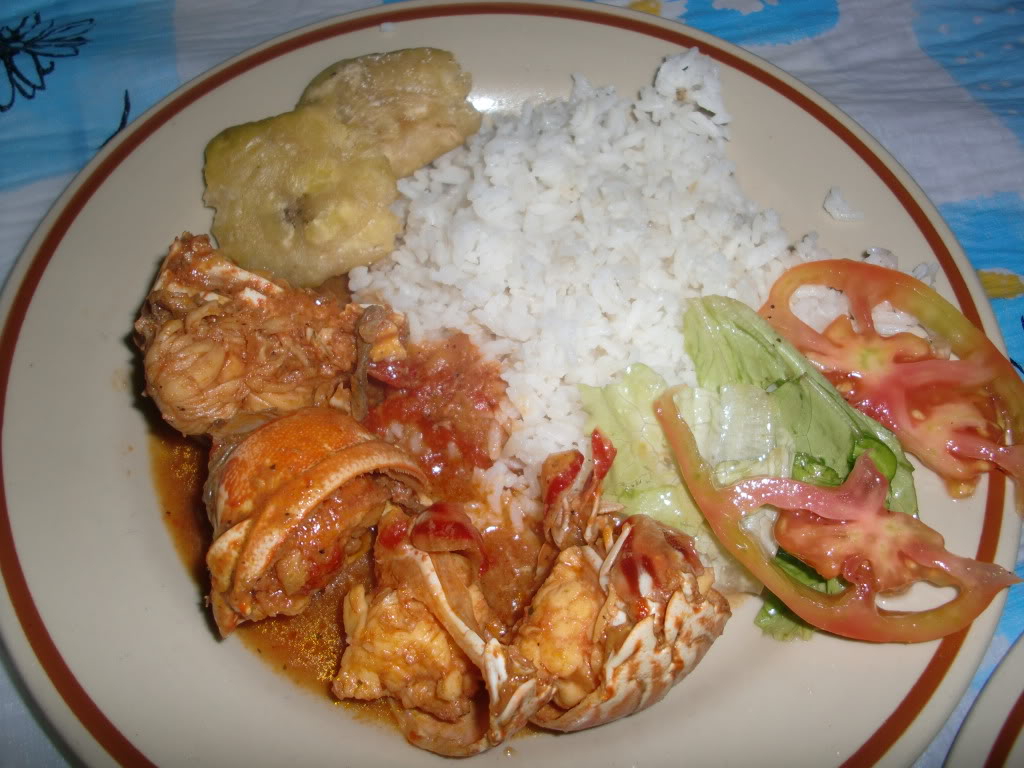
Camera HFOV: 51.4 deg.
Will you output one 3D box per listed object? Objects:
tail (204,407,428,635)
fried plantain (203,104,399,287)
[{"bbox_3d":[-0.048,0.026,0.252,0.054,0.036,0.034,-31,67,-17],"label":"tail"},{"bbox_3d":[-0.060,-0.054,0.302,0.054,0.012,0.059,3,67,-6],"label":"fried plantain"}]

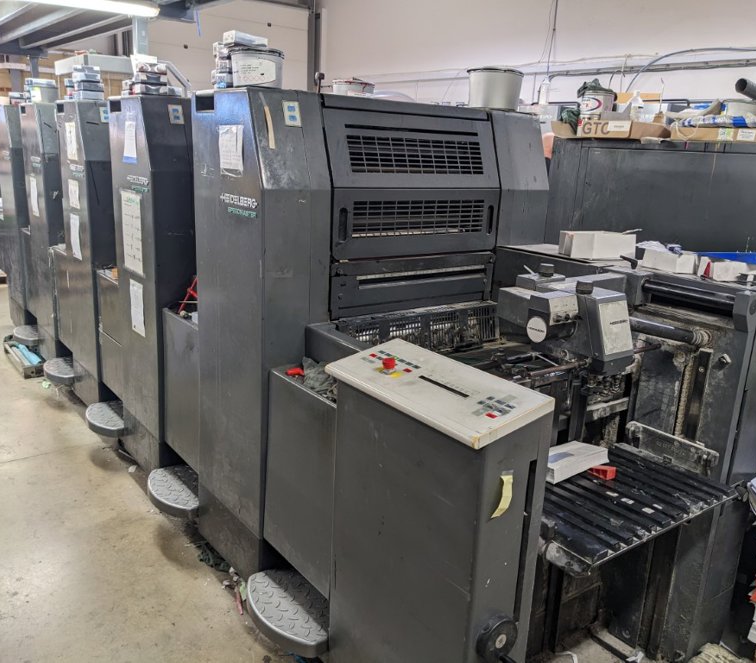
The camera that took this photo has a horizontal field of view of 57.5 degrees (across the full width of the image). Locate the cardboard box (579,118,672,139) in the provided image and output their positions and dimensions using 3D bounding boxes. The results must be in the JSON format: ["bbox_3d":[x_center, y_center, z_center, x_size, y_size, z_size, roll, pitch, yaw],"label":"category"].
[{"bbox_3d":[1.370,-1.115,3.825,0.264,0.096,0.446,-9,19,-37],"label":"cardboard box"}]

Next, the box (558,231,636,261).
[{"bbox_3d":[0.959,-0.386,3.024,0.253,0.112,0.193,-9,19,-37],"label":"box"}]

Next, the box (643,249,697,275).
[{"bbox_3d":[1.163,-0.284,2.759,0.091,0.073,0.181,-5,17,-29],"label":"box"}]

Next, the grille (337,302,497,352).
[{"bbox_3d":[0.194,0.001,2.909,0.866,0.180,0.074,-9,19,-37],"label":"grille"}]

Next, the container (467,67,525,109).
[{"bbox_3d":[0.539,-1.119,3.229,0.262,0.178,0.262,3,15,-1],"label":"container"}]

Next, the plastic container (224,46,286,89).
[{"bbox_3d":[-0.448,-0.958,2.549,0.208,0.139,0.208,3,15,-1],"label":"plastic container"}]

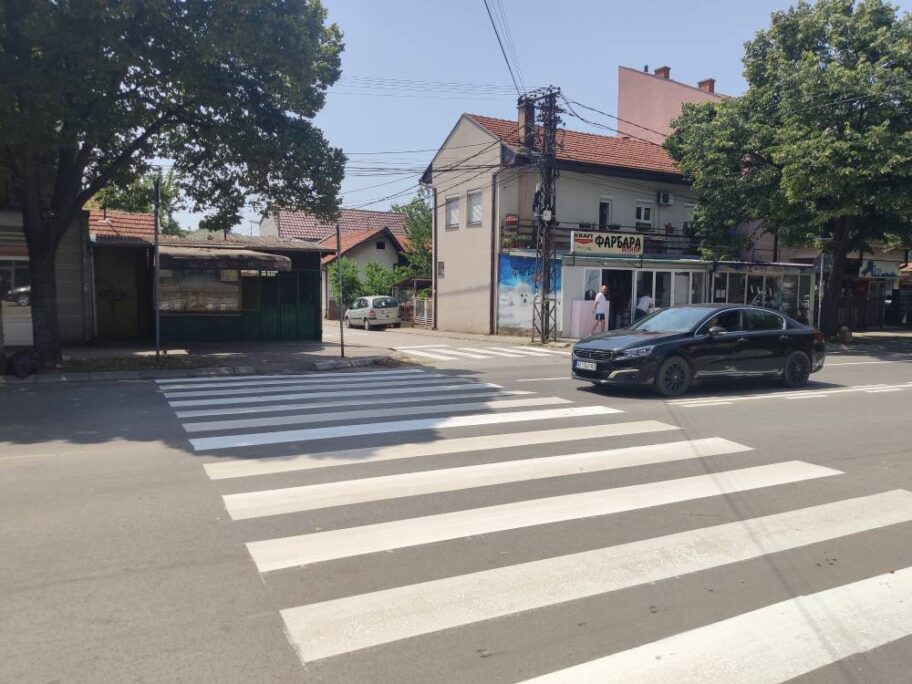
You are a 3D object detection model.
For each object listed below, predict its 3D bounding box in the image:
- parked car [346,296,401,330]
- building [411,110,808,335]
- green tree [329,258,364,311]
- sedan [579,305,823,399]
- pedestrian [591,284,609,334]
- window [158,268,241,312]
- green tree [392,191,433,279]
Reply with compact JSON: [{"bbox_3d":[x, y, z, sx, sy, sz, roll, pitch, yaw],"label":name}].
[{"bbox_3d":[-4.268,-1.504,34.802,1.740,1.620,4.200,-2,5,-27],"label":"parked car"},{"bbox_3d":[7.083,-4.709,27.981,14.600,8.300,7.400,-2,5,-27],"label":"building"},{"bbox_3d":[-6.405,-3.062,39.390,2.100,3.600,2.100,-2,5,-27],"label":"green tree"},{"bbox_3d":[4.380,0.047,12.262,4.830,1.456,1.850,-2,5,-26],"label":"sedan"},{"bbox_3d":[4.796,-1.014,22.789,0.450,1.750,0.500,3,5,23],"label":"pedestrian"},{"bbox_3d":[-6.720,-1.385,18.106,2.080,1.150,0.120,-2,5,-27],"label":"window"},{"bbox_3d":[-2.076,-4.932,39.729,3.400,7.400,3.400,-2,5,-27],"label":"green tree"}]

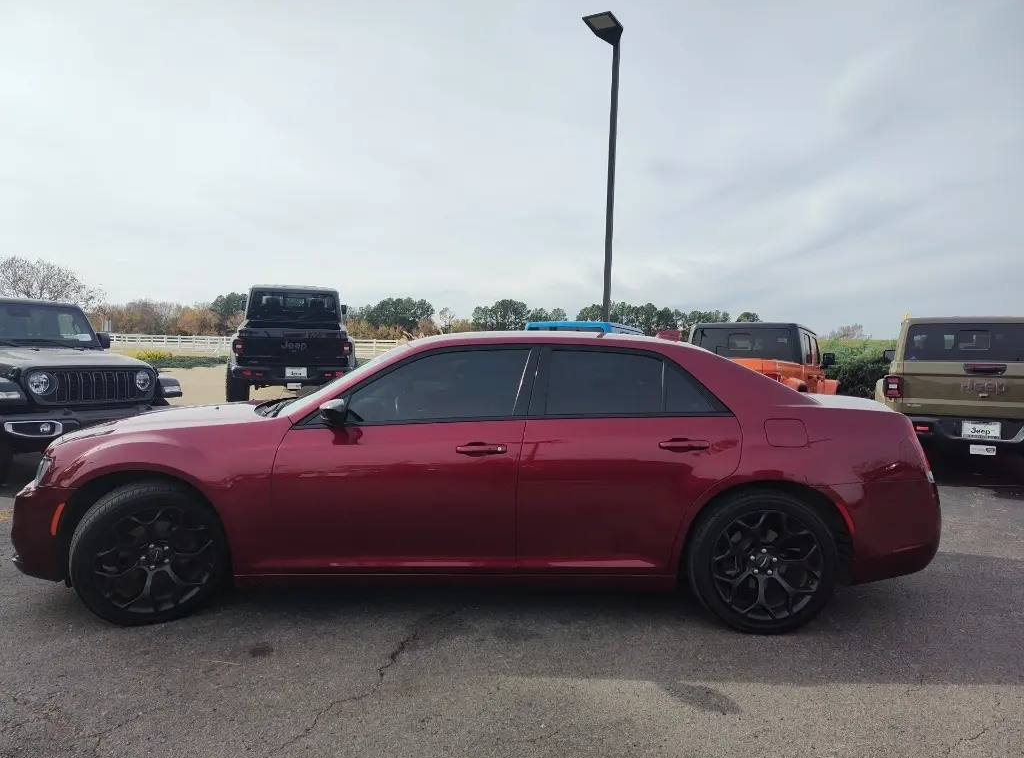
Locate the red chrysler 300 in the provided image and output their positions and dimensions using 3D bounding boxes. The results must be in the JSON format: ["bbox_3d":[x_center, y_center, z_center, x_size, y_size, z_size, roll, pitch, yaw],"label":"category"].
[{"bbox_3d":[-0.125,0.459,4.220,5.040,1.485,1.950,1,3,0],"label":"red chrysler 300"}]

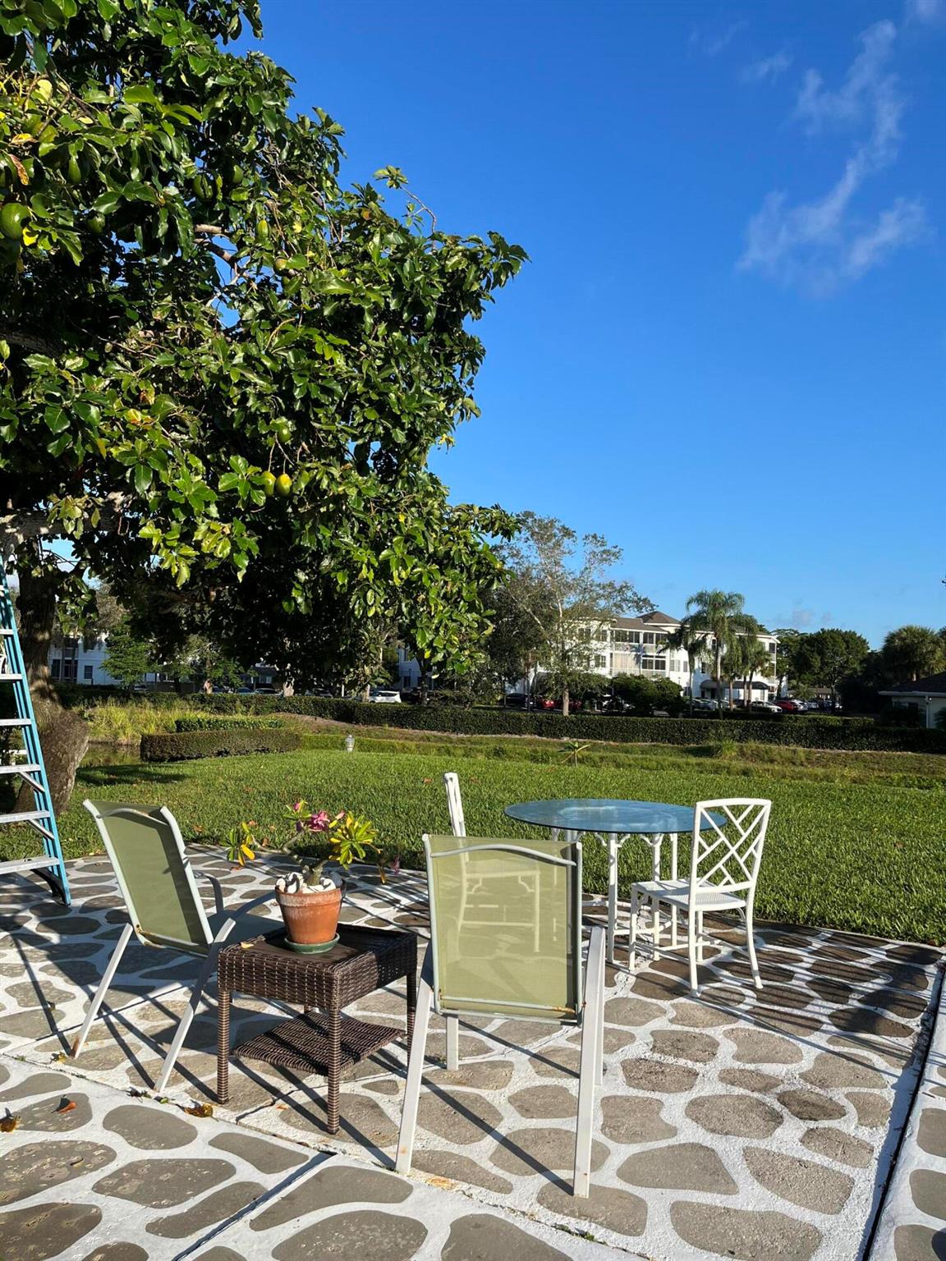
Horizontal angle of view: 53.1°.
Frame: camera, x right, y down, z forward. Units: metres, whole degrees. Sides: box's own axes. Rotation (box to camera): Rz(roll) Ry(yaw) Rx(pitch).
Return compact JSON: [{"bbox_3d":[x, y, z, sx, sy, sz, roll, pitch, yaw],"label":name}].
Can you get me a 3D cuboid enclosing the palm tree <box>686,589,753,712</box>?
[{"bbox_3d":[17.643,1.837,68.009,4.900,9.600,4.900,1,-3,0],"label":"palm tree"}]

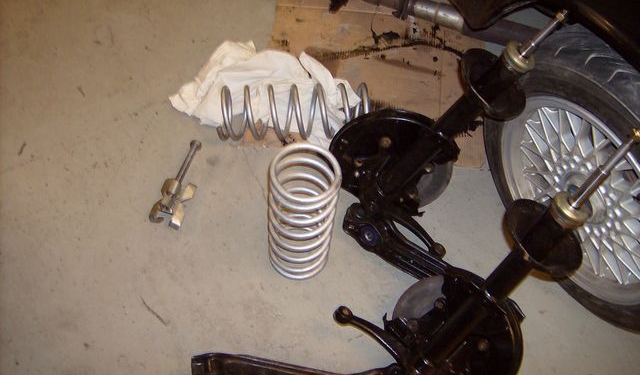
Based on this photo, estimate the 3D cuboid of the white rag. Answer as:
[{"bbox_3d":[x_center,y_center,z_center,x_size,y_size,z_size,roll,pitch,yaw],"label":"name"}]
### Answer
[{"bbox_3d":[-0.141,-0.289,1.862,0.521,0.070,0.309,11,57,2],"label":"white rag"}]

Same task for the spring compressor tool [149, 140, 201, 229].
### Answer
[{"bbox_3d":[-0.346,-0.021,1.679,0.082,0.060,0.277,12,57,3],"label":"spring compressor tool"}]

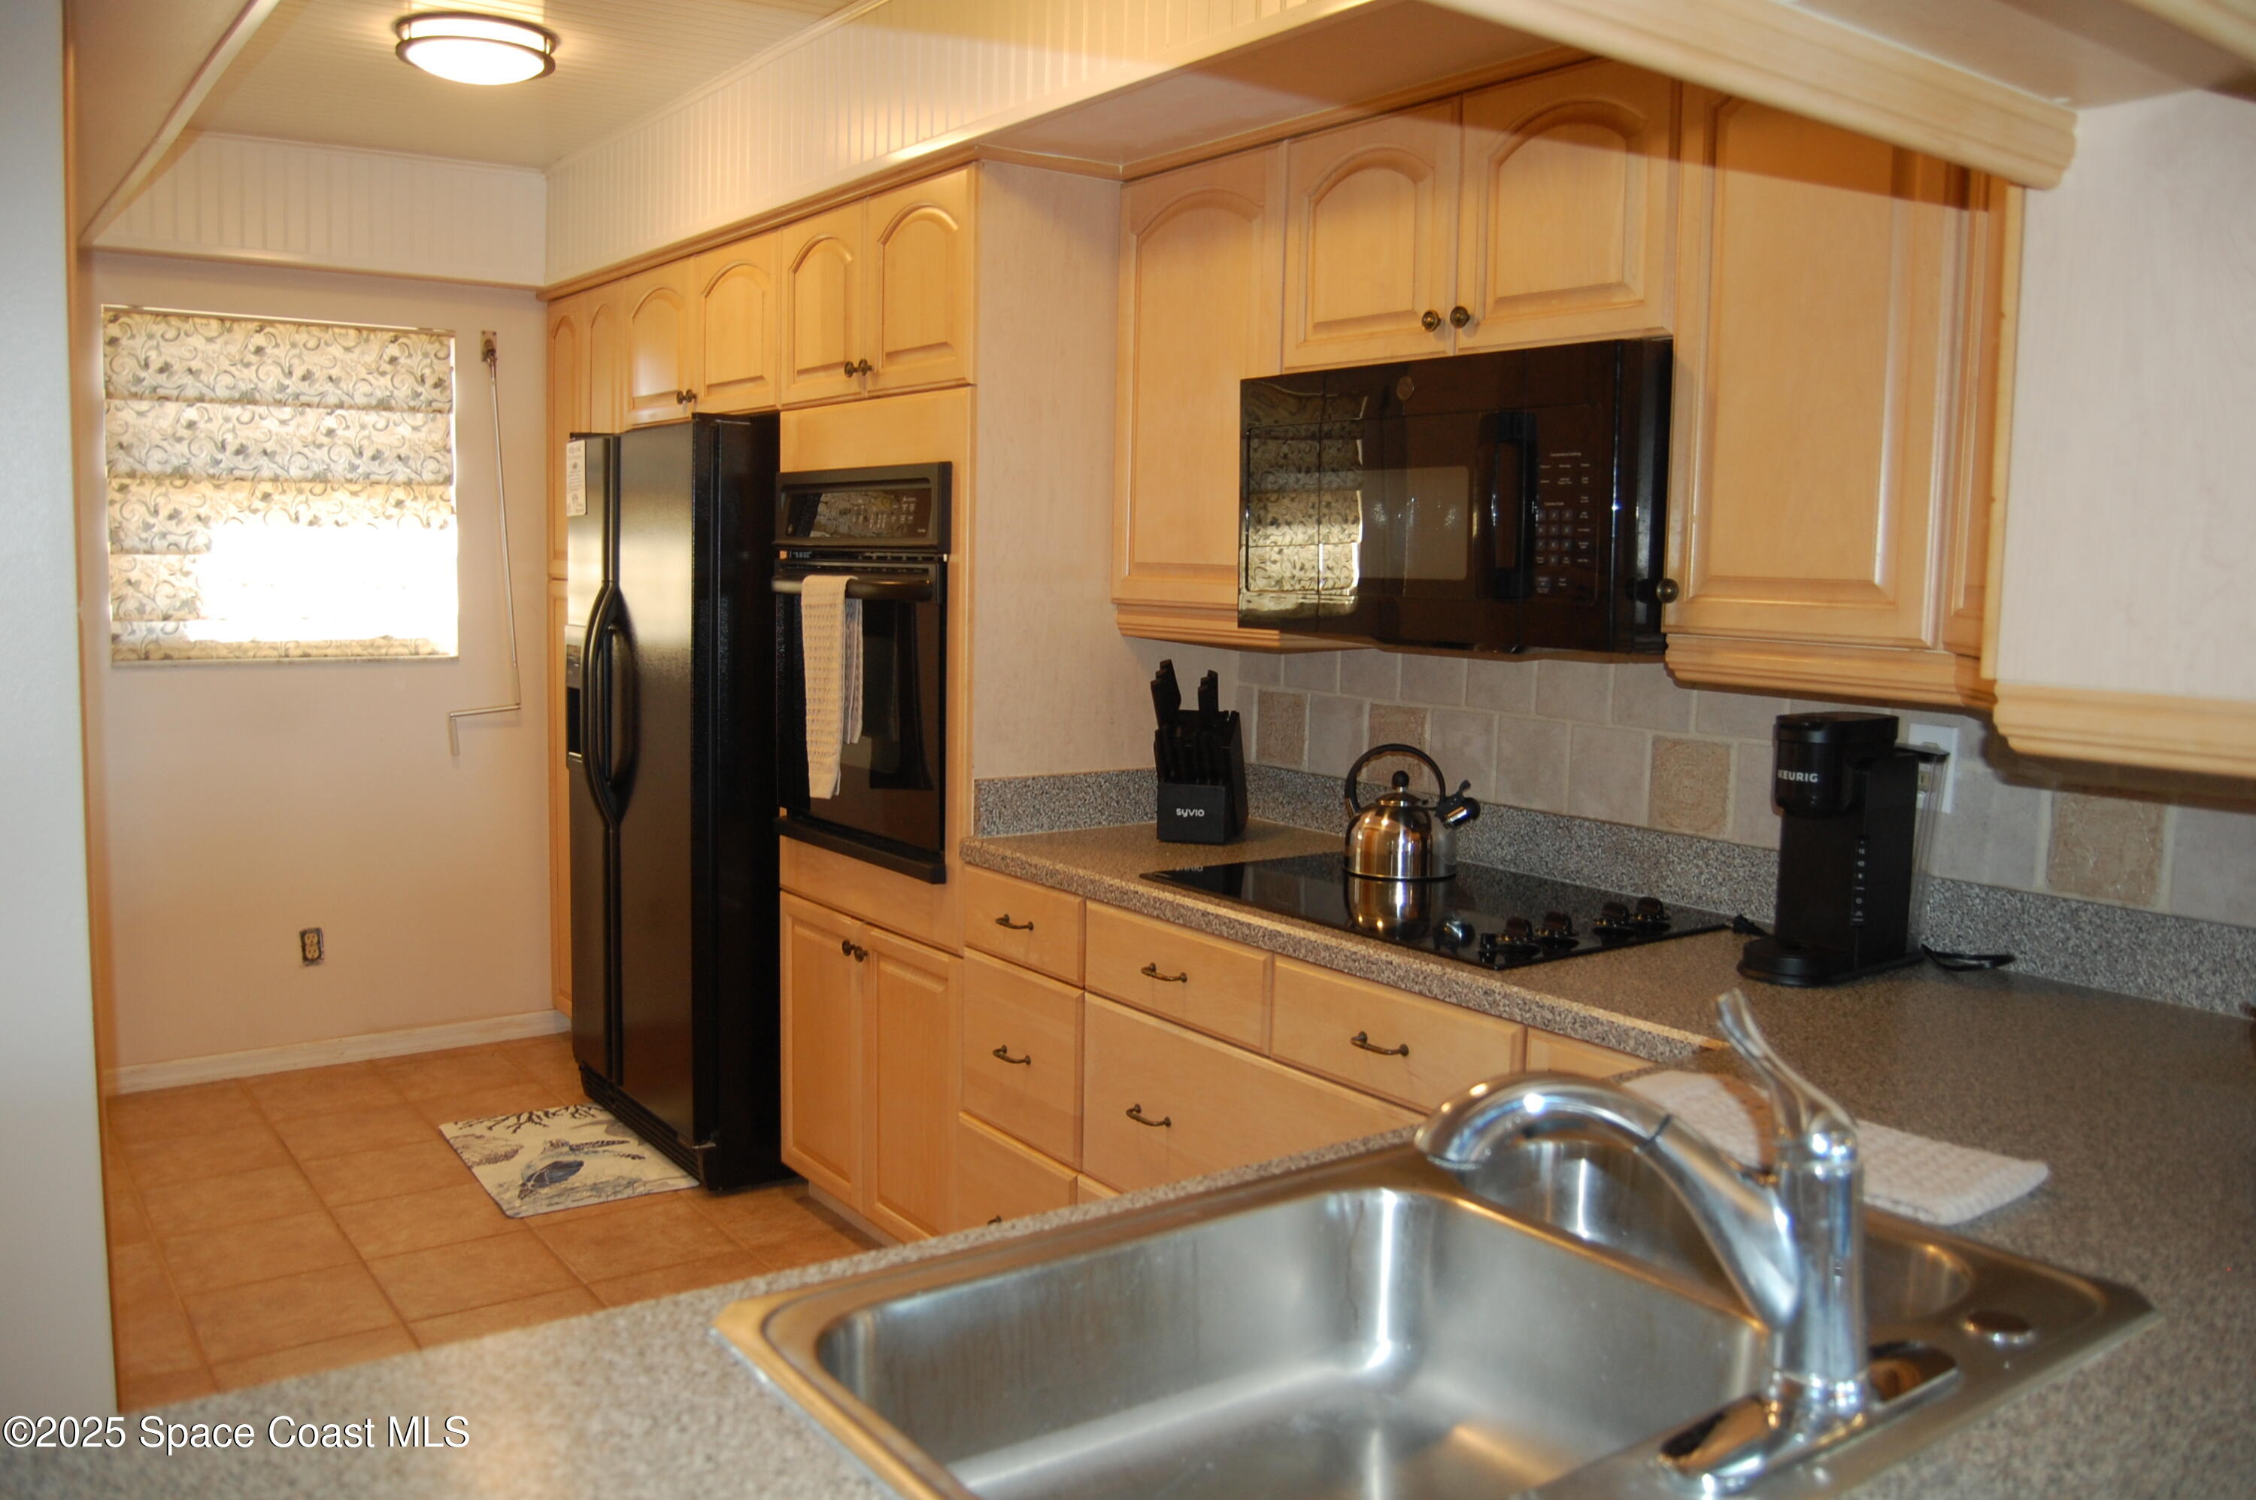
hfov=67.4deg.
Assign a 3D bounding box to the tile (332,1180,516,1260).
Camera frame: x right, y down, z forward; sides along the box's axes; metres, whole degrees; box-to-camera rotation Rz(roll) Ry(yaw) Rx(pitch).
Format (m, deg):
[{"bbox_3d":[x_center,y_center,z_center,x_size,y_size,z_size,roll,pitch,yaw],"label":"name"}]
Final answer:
[{"bbox_3d":[-1.484,0.998,3.591,0.337,0.010,0.324,-3,8,-37],"label":"tile"}]

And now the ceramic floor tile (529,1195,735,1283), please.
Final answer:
[{"bbox_3d":[-1.020,1.020,3.534,0.347,0.010,0.334,-3,8,-37],"label":"ceramic floor tile"}]

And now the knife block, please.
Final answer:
[{"bbox_3d":[0.136,0.047,3.119,0.125,0.226,0.168,3,6,12],"label":"knife block"}]

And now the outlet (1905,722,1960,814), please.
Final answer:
[{"bbox_3d":[1.079,0.025,2.270,0.008,0.115,0.070,-4,8,-37],"label":"outlet"}]

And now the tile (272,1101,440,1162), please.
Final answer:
[{"bbox_3d":[-1.891,0.929,4.124,0.315,0.010,0.330,-3,8,-34],"label":"tile"}]

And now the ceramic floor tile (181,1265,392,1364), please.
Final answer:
[{"bbox_3d":[-1.547,1.044,3.134,0.333,0.010,0.334,-3,8,-37],"label":"ceramic floor tile"}]

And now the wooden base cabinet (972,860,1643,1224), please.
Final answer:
[{"bbox_3d":[0.400,0.709,2.702,0.620,0.889,1.498,-4,8,-37],"label":"wooden base cabinet"}]

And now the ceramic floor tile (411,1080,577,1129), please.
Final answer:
[{"bbox_3d":[-1.598,0.919,4.289,0.326,0.012,0.326,-3,8,-37],"label":"ceramic floor tile"}]

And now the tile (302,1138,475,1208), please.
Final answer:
[{"bbox_3d":[-1.671,0.965,3.843,0.326,0.012,0.326,-3,8,-37],"label":"tile"}]

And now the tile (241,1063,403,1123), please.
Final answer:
[{"bbox_3d":[-2.066,0.898,4.371,0.326,0.012,0.345,-3,8,-37],"label":"tile"}]

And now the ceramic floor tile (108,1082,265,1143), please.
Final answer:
[{"bbox_3d":[-2.342,0.905,4.198,0.334,0.010,0.360,-3,8,-37],"label":"ceramic floor tile"}]

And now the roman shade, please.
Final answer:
[{"bbox_3d":[-2.184,-0.671,4.419,0.830,0.885,0.050,-3,8,-37],"label":"roman shade"}]

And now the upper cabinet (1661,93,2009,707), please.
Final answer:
[{"bbox_3d":[0.971,-0.470,2.122,0.363,0.827,0.461,-3,8,-37],"label":"upper cabinet"}]

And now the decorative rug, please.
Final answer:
[{"bbox_3d":[-1.334,0.949,3.976,0.410,0.010,0.680,-3,8,-37],"label":"decorative rug"}]

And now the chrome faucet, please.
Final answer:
[{"bbox_3d":[0.351,0.277,1.043,0.325,0.265,0.200,2,6,10],"label":"chrome faucet"}]

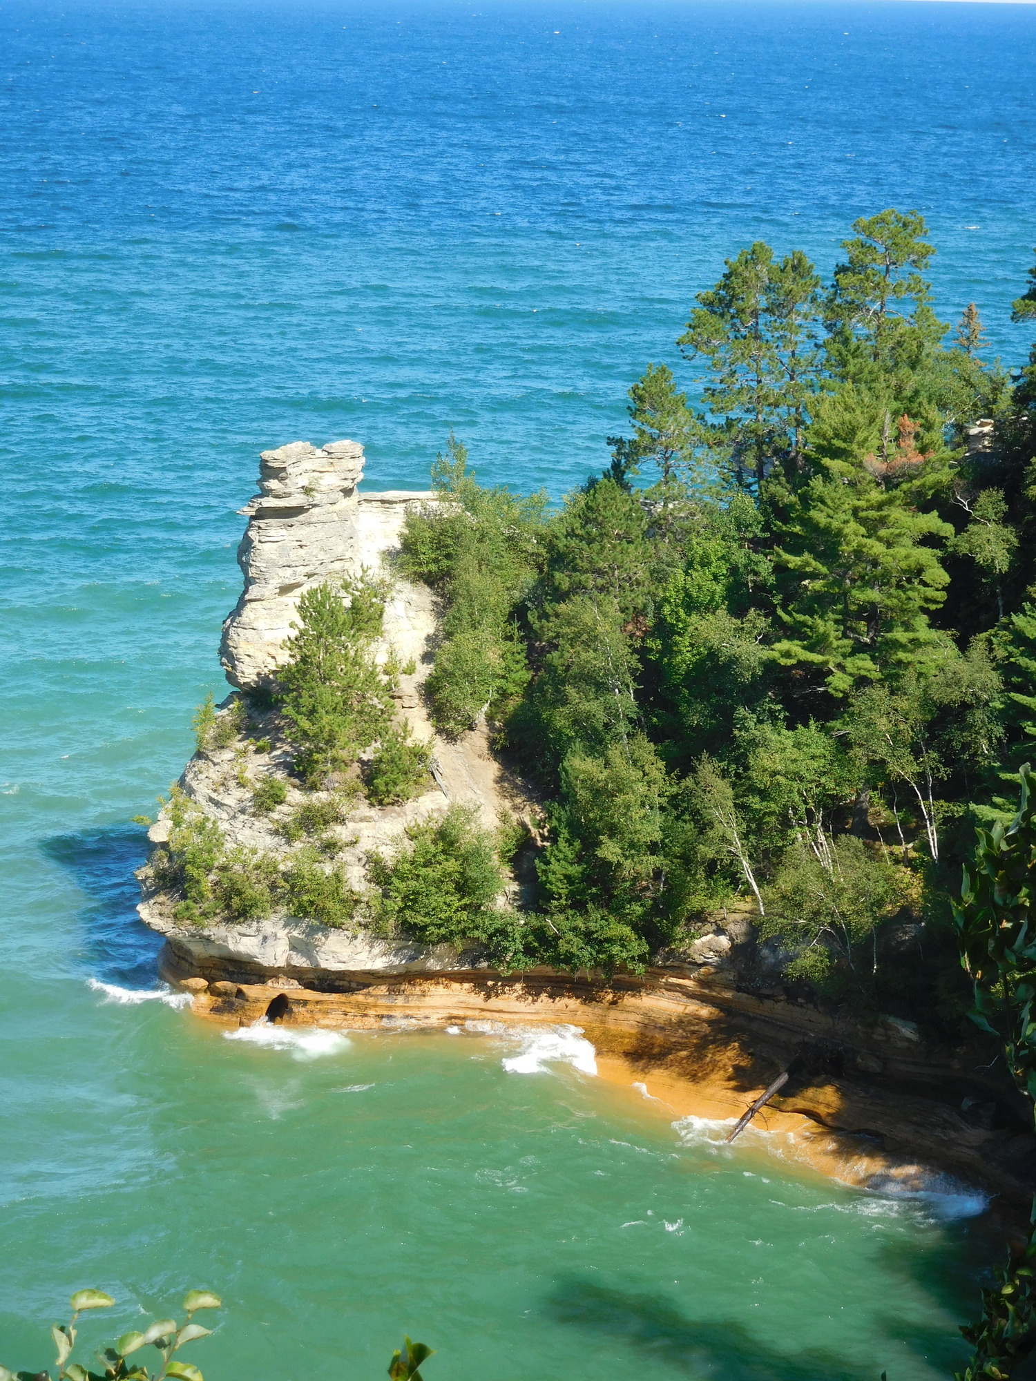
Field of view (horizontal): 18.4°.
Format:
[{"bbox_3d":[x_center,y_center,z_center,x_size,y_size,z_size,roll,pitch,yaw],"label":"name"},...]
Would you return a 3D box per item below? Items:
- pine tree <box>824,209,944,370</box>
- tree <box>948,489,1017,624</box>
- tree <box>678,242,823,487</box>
[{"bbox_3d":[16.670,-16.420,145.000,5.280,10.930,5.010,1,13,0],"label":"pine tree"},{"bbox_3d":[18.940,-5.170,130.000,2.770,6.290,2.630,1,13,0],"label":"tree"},{"bbox_3d":[10.560,-14.330,145.000,6.370,11.990,6.040,1,13,0],"label":"tree"}]

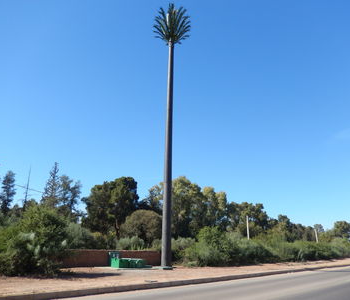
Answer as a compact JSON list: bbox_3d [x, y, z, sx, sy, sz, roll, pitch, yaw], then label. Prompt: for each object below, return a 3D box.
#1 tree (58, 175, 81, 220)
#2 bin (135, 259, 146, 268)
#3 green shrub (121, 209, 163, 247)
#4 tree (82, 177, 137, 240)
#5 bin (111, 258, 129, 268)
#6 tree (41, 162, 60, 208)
[{"bbox_3d":[-16.852,10.217,45.140,3.800,13.170,3.600,0,-20,0],"label":"tree"},{"bbox_3d":[-3.244,10.610,26.996,1.050,0.830,1.000,13,-23,-31],"label":"bin"},{"bbox_3d":[-4.017,10.444,35.014,5.200,6.150,4.800,0,-20,0],"label":"green shrub"},{"bbox_3d":[-8.940,9.336,40.171,7.400,11.620,6.600,0,-20,0],"label":"tree"},{"bbox_3d":[-4.999,10.339,26.344,1.200,0.830,1.050,13,-23,-31],"label":"bin"},{"bbox_3d":[-19.844,9.235,45.481,3.800,15.200,3.800,0,-20,0],"label":"tree"}]

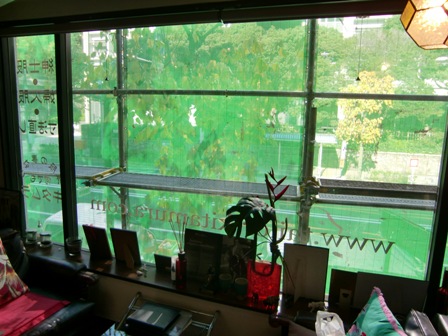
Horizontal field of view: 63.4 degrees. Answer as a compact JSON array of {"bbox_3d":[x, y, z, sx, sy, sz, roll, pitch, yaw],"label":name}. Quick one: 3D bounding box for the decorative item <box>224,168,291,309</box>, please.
[{"bbox_3d":[0.166,0.339,1.871,0.335,0.684,0.213,5,10,20],"label":"decorative item"}]

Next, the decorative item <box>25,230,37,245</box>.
[{"bbox_3d":[-1.358,0.488,2.545,0.077,0.078,0.077,5,10,20],"label":"decorative item"}]

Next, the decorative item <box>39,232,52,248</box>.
[{"bbox_3d":[-1.224,0.499,2.487,0.081,0.083,0.081,5,10,20],"label":"decorative item"}]

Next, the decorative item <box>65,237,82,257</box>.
[{"bbox_3d":[-0.979,0.522,2.368,0.095,0.090,0.095,5,10,20],"label":"decorative item"}]

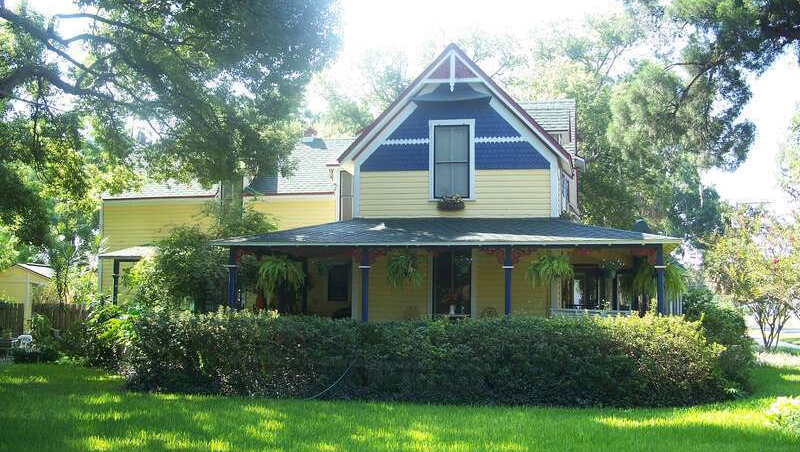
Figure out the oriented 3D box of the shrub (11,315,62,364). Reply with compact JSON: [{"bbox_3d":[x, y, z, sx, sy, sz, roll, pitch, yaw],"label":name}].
[{"bbox_3d":[-10.429,3.265,24.600,1.400,1.420,1.250,1,-6,0],"label":"shrub"}]

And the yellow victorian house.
[{"bbox_3d":[-1.646,0.146,24.921,17.700,7.800,13.700,-1,-6,11],"label":"yellow victorian house"}]

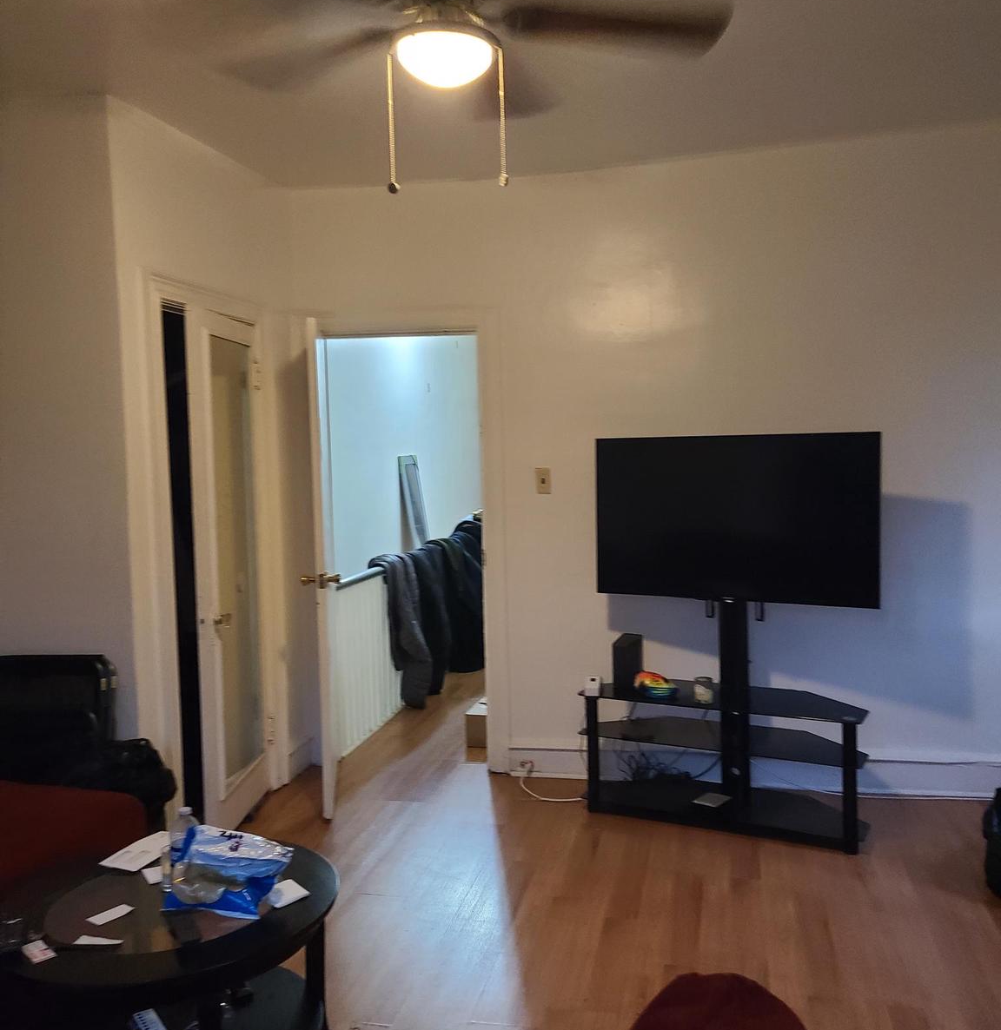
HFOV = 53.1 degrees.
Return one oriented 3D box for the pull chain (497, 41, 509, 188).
[{"bbox_3d":[0.003,-0.936,2.356,0.022,0.320,0.022,0,4,12],"label":"pull chain"}]

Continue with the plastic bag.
[{"bbox_3d":[-0.628,0.816,2.292,0.265,0.135,0.205,0,4,12],"label":"plastic bag"}]

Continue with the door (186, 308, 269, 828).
[{"bbox_3d":[-1.058,0.246,3.903,0.040,1.980,0.710,-1,4,6],"label":"door"}]

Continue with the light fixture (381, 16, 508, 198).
[{"bbox_3d":[-0.124,-0.963,2.343,0.275,0.398,0.265,-1,4,0],"label":"light fixture"}]

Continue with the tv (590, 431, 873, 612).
[{"bbox_3d":[0.915,0.012,3.970,1.118,0.648,0.060,1,5,27],"label":"tv"}]

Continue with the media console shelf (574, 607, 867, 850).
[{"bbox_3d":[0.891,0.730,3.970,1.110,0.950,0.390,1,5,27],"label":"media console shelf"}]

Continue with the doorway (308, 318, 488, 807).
[{"bbox_3d":[-0.426,0.178,4.633,0.720,2.000,0.130,0,4,12],"label":"doorway"}]

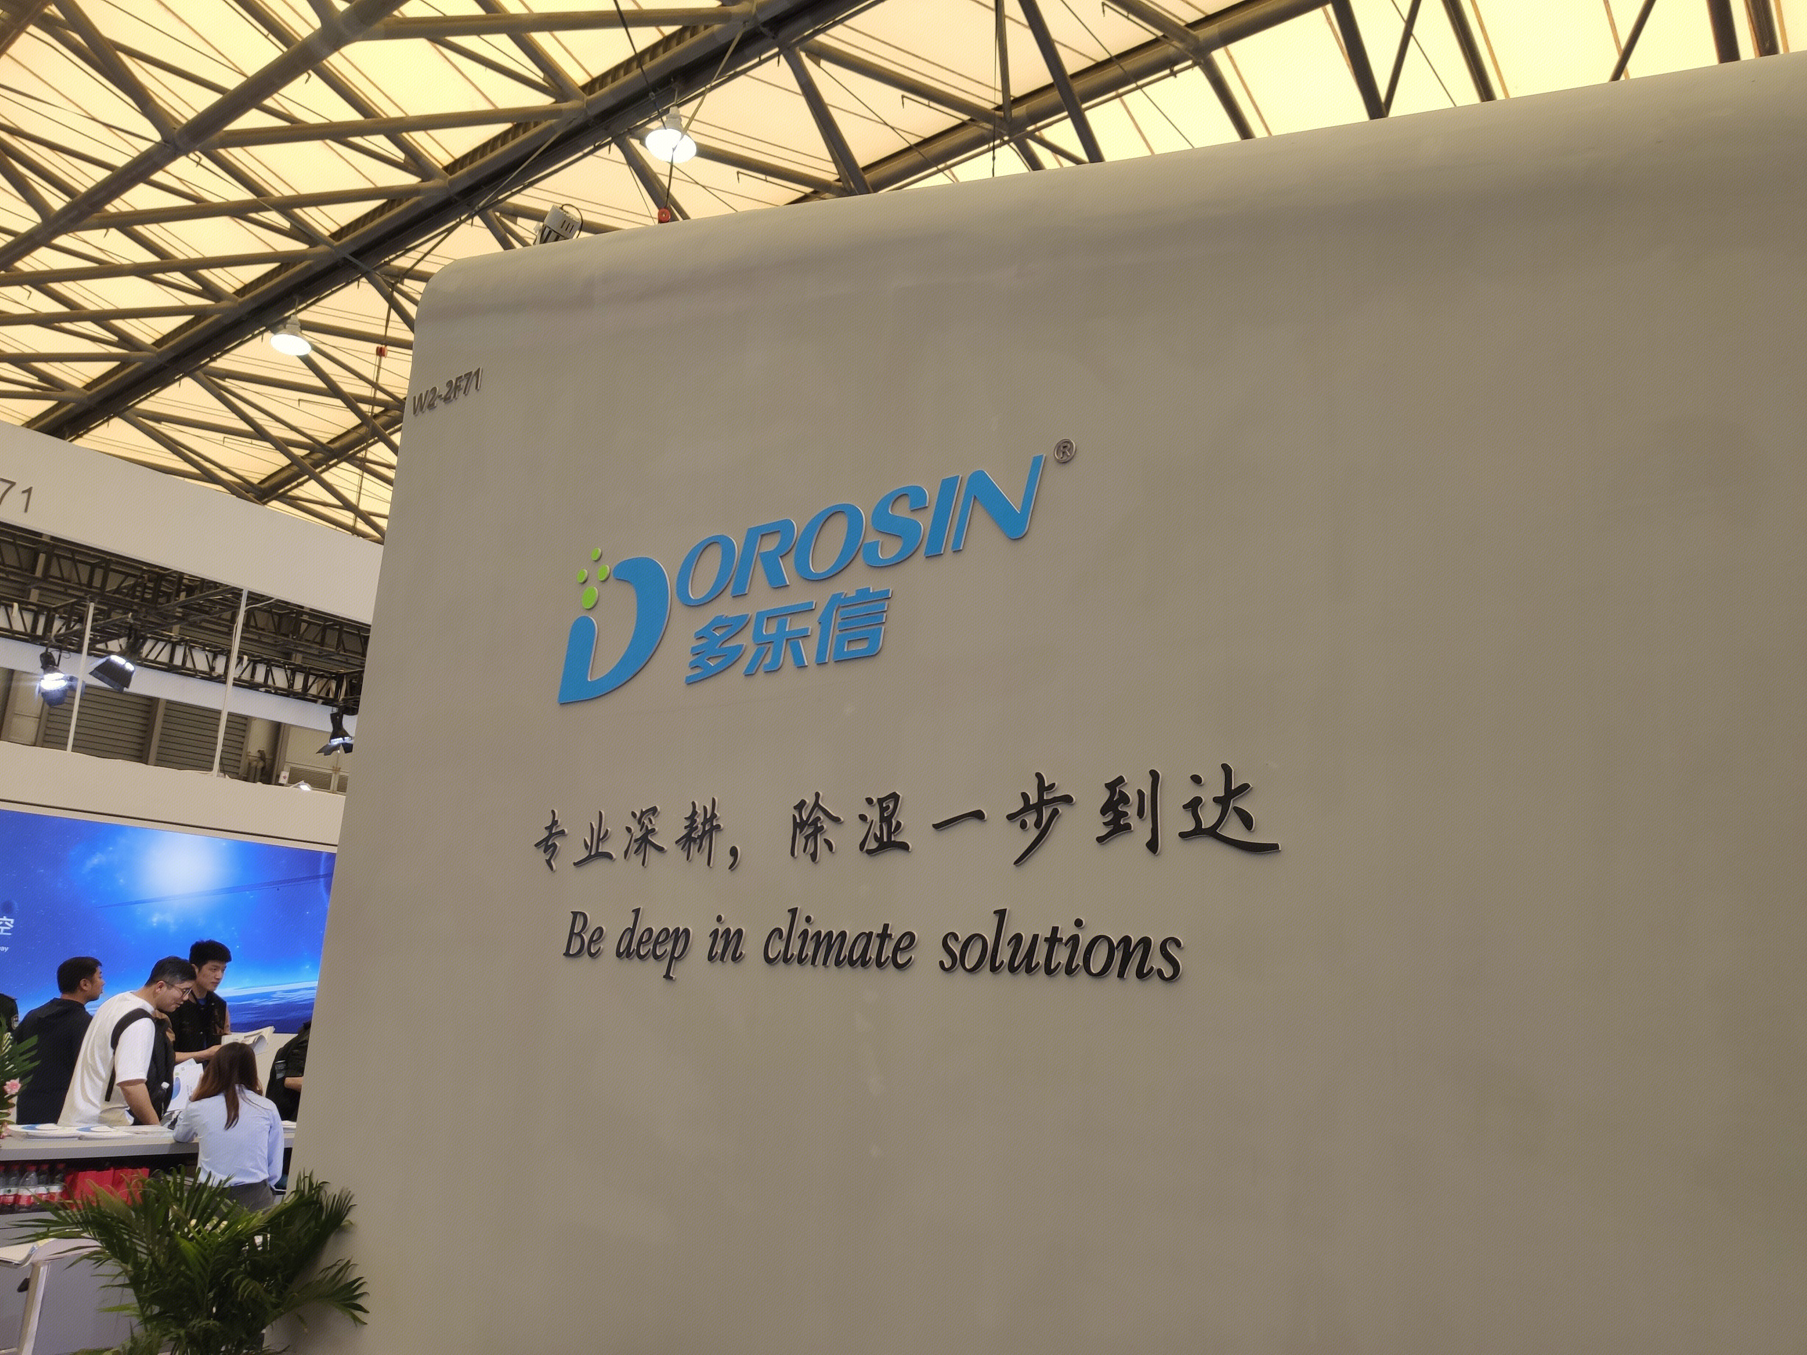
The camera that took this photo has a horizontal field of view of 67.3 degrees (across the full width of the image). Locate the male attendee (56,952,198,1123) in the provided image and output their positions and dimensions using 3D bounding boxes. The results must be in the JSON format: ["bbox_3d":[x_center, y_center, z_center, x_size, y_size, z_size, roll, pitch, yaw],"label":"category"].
[{"bbox_3d":[-3.733,2.142,6.397,0.580,1.650,0.520,14,-17,-39],"label":"male attendee"}]

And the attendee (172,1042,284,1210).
[{"bbox_3d":[-3.041,2.301,6.077,0.470,1.270,0.620,14,-17,-37],"label":"attendee"}]

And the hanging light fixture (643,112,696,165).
[{"bbox_3d":[-2.642,-6.331,15.606,0.560,0.520,0.560,3,-13,1],"label":"hanging light fixture"}]

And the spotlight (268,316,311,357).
[{"bbox_3d":[-9.459,-5.389,21.070,0.560,0.520,0.560,-8,-17,38],"label":"spotlight"}]

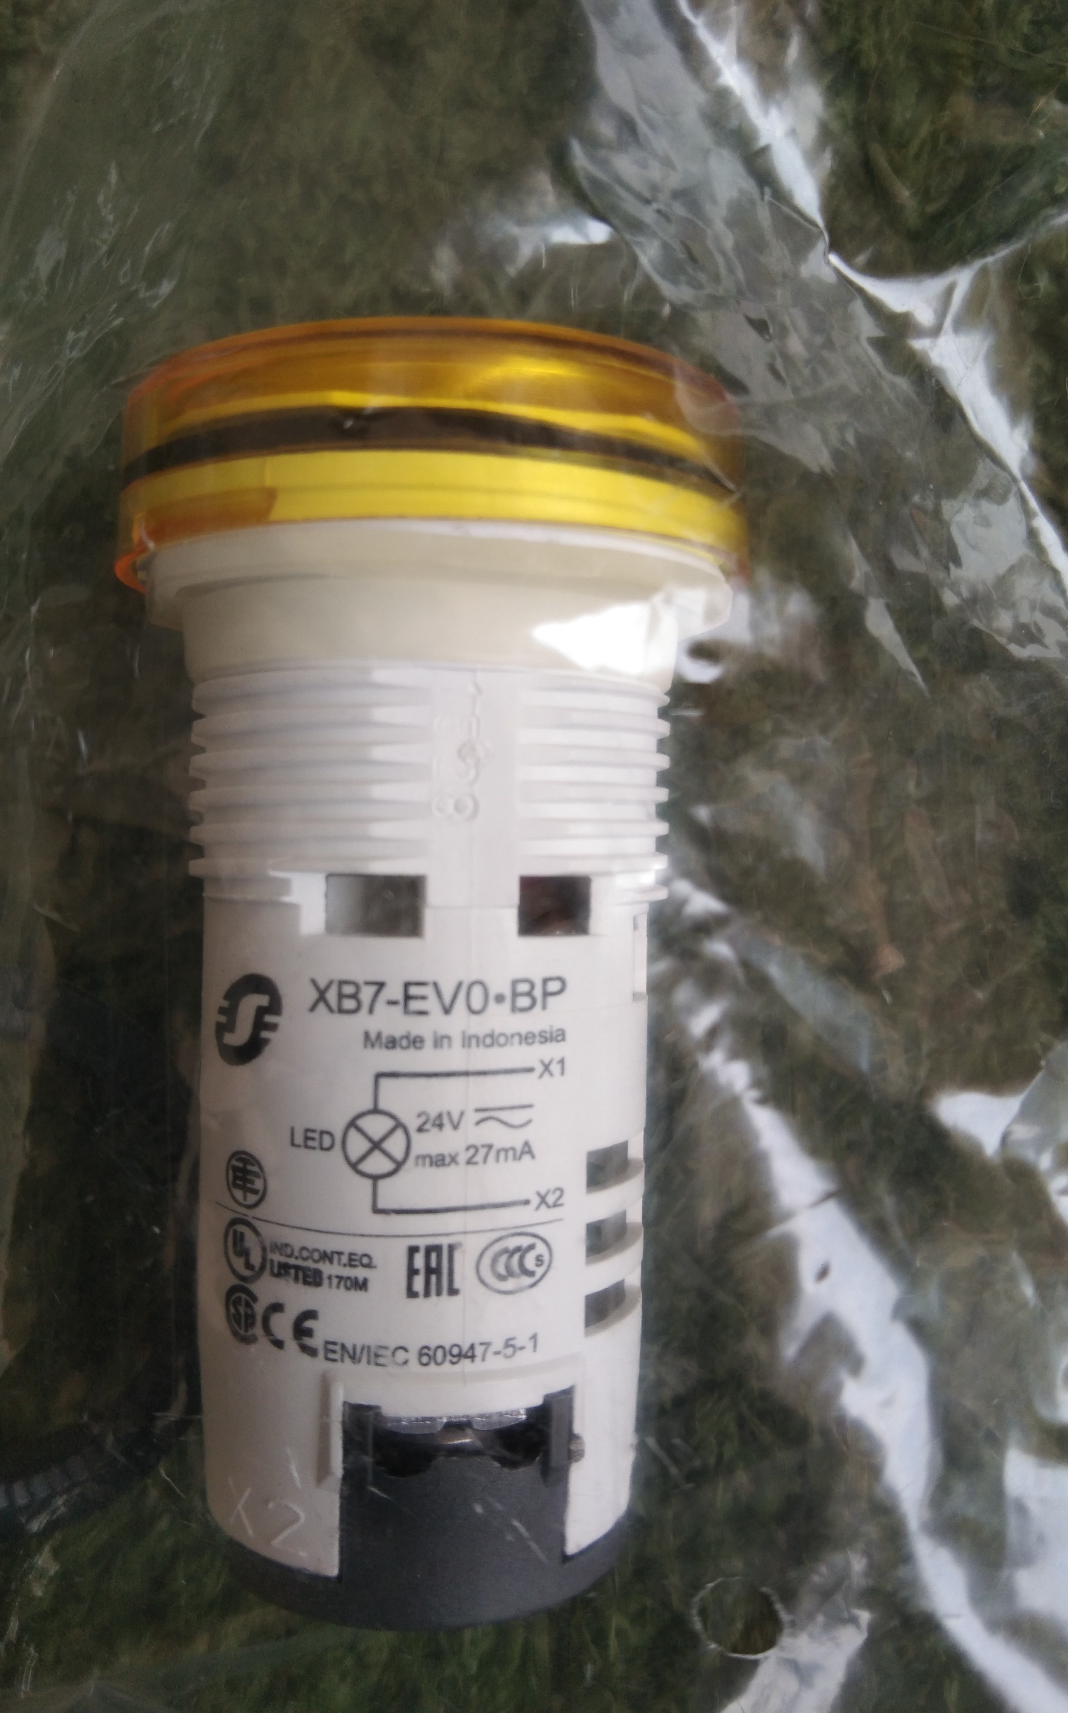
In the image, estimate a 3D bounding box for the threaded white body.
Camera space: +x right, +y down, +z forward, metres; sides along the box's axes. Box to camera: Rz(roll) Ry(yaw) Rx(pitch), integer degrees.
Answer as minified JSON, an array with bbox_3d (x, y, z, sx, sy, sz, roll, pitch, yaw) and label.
[{"bbox_3d":[-0.005,0.008,0.070,0.027,0.027,0.042,1,91,-12],"label":"threaded white body"}]

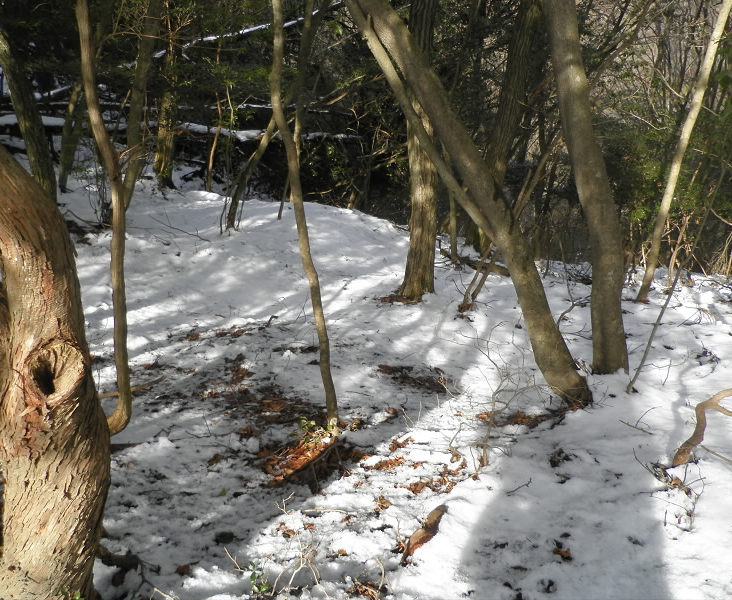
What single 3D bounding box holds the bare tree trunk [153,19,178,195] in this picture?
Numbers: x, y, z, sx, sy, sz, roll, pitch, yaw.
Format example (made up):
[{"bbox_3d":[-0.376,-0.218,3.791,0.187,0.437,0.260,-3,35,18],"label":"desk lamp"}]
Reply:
[{"bbox_3d":[-2.792,-2.686,8.731,0.270,2.233,0.270,1,15,-18],"label":"bare tree trunk"}]

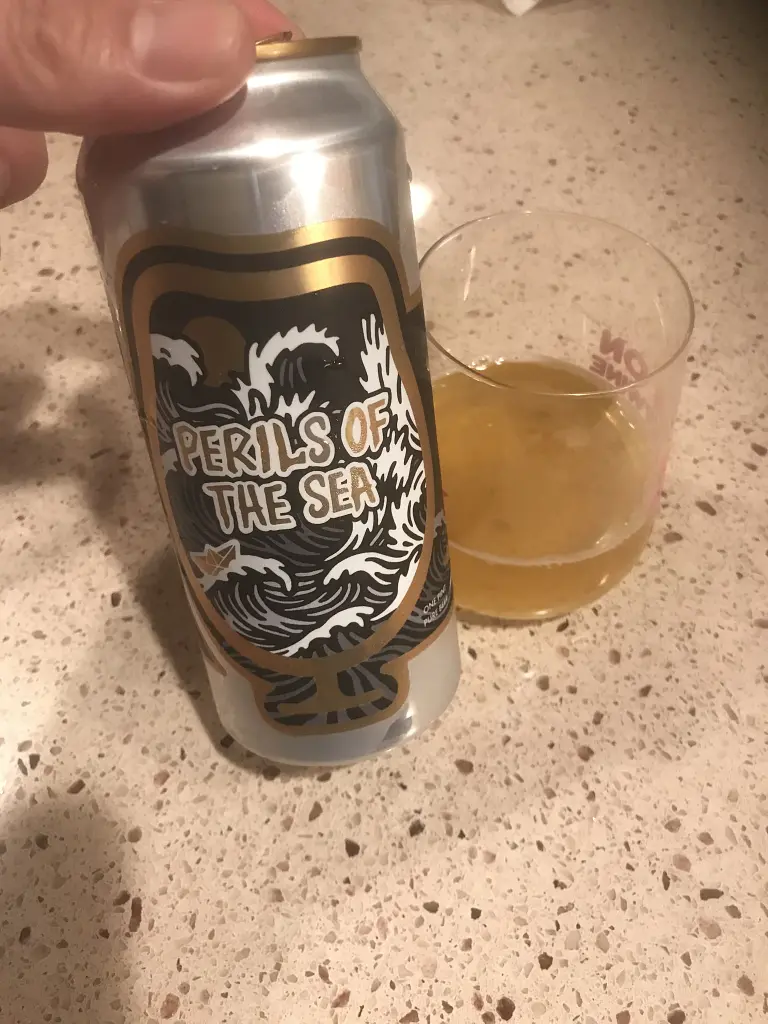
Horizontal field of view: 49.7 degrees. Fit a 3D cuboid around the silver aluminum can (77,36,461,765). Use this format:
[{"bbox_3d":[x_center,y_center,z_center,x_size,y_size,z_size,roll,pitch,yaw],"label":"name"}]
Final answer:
[{"bbox_3d":[-0.021,-0.018,0.195,0.066,0.157,0.066,-6,28,3],"label":"silver aluminum can"}]

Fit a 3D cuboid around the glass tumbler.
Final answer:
[{"bbox_3d":[0.041,-0.024,0.239,0.085,0.097,0.085,-1,54,1],"label":"glass tumbler"}]

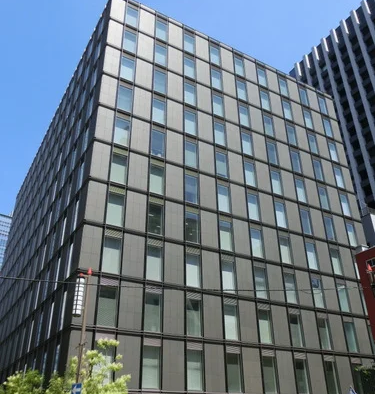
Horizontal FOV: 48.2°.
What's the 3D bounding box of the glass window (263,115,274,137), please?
[{"bbox_3d":[9.560,-8.237,49.419,1.320,2.900,0.150,15,-33,-26],"label":"glass window"}]

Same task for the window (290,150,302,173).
[{"bbox_3d":[12.862,-4.227,49.698,1.380,2.800,0.180,15,-33,-26],"label":"window"}]

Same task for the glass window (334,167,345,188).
[{"bbox_3d":[18.505,-2.211,50.969,1.382,2.800,0.150,15,-33,-26],"label":"glass window"}]

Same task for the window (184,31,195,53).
[{"bbox_3d":[0.226,-17.819,48.418,1.300,2.850,0.150,15,-33,-26],"label":"window"}]

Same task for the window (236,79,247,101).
[{"bbox_3d":[6.446,-12.641,49.675,1.300,2.850,0.150,15,-33,-26],"label":"window"}]

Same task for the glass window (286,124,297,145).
[{"bbox_3d":[12.609,-7.303,50.341,1.280,2.860,0.150,15,-33,-26],"label":"glass window"}]

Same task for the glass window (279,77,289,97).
[{"bbox_3d":[12.530,-14.116,54.179,1.280,2.860,0.150,15,-33,-26],"label":"glass window"}]

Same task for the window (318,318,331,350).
[{"bbox_3d":[12.639,12.648,38.583,1.382,2.800,0.150,15,-33,-26],"label":"window"}]

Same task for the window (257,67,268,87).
[{"bbox_3d":[9.591,-15.354,53.797,1.380,2.840,0.180,15,-33,-26],"label":"window"}]

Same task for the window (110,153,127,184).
[{"bbox_3d":[-5.822,-2.412,35.651,1.370,2.850,0.150,15,-33,-26],"label":"window"}]

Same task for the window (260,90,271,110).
[{"bbox_3d":[9.584,-11.619,51.207,1.370,2.850,0.150,15,-33,-26],"label":"window"}]

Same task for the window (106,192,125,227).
[{"bbox_3d":[-5.608,1.030,33.041,1.382,2.800,0.150,15,-33,-26],"label":"window"}]

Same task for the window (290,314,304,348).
[{"bbox_3d":[9.938,12.222,38.450,1.380,2.840,0.180,15,-33,-26],"label":"window"}]

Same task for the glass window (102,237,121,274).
[{"bbox_3d":[-5.751,4.345,31.877,1.370,2.850,0.150,15,-33,-26],"label":"glass window"}]

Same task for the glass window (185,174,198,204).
[{"bbox_3d":[0.392,-0.774,38.997,1.300,2.850,0.150,15,-33,-26],"label":"glass window"}]

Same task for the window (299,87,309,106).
[{"bbox_3d":[15.603,-13.271,55.743,1.280,2.860,0.150,15,-33,-26],"label":"window"}]

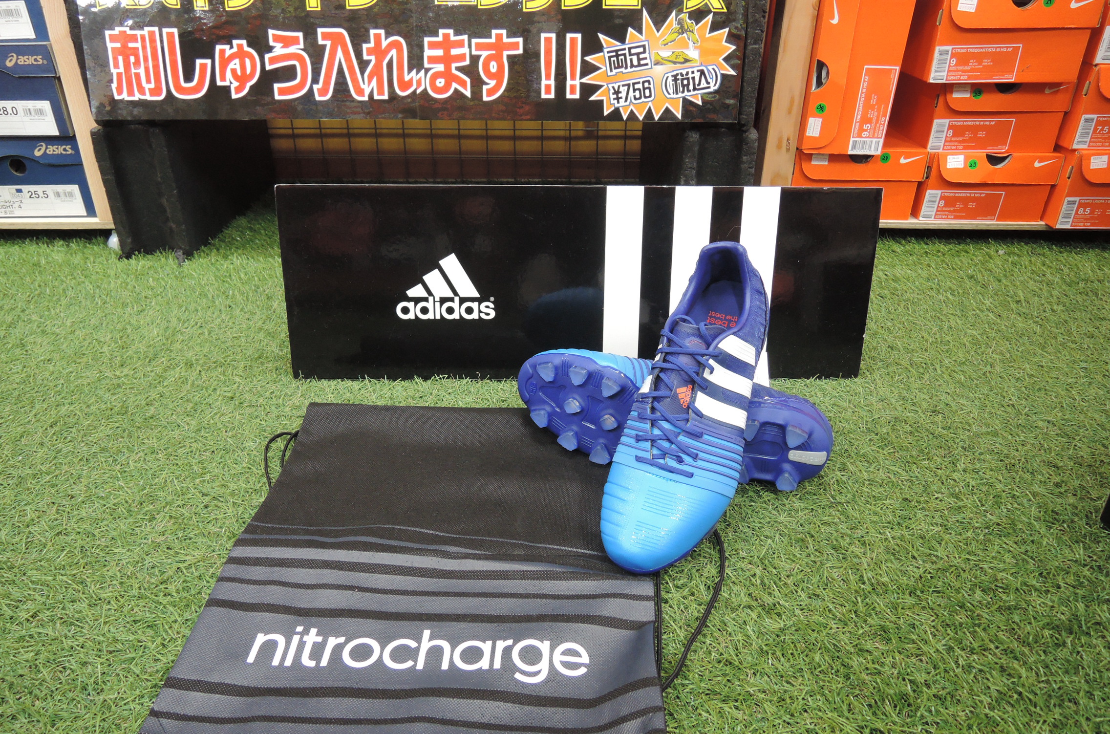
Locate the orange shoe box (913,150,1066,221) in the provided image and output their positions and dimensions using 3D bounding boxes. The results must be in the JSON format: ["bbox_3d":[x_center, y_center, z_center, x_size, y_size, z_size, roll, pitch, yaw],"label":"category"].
[{"bbox_3d":[0.727,-0.366,1.416,0.206,0.110,0.335,2,26,3],"label":"orange shoe box"}]

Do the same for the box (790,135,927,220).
[{"bbox_3d":[0.505,-0.371,1.420,0.210,0.114,0.335,1,26,1],"label":"box"}]

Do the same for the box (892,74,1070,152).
[{"bbox_3d":[0.739,-0.478,1.393,0.204,0.111,0.335,3,26,5],"label":"box"}]

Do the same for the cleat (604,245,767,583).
[{"bbox_3d":[0.107,0.027,0.613,0.102,0.109,0.285,9,51,26],"label":"cleat"}]

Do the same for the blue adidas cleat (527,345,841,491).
[{"bbox_3d":[0.108,0.039,0.716,0.285,0.102,0.109,11,17,14],"label":"blue adidas cleat"}]

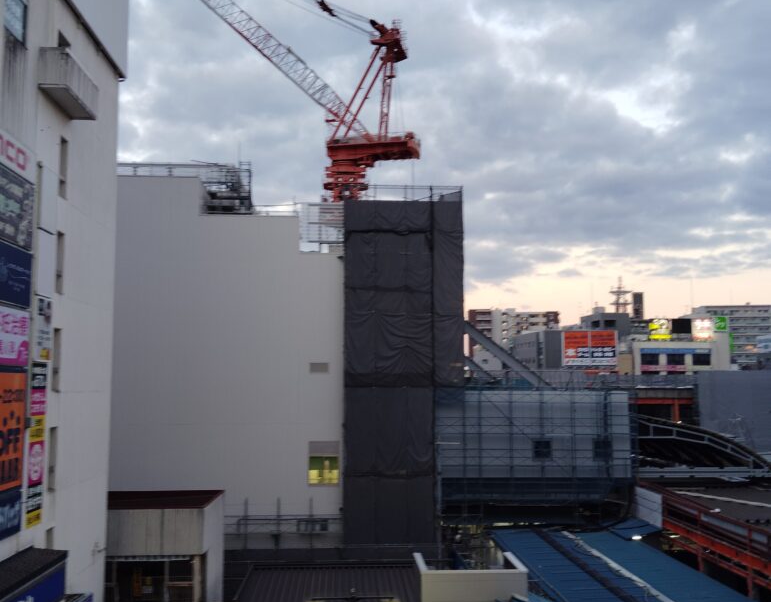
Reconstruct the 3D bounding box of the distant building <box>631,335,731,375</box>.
[{"bbox_3d":[62.102,19.897,177.844,19.000,21.860,14.000,-1,-6,8],"label":"distant building"}]

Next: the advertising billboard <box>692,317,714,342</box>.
[{"bbox_3d":[65.997,6.020,172.296,4.290,4.780,0.600,-1,-6,8],"label":"advertising billboard"}]

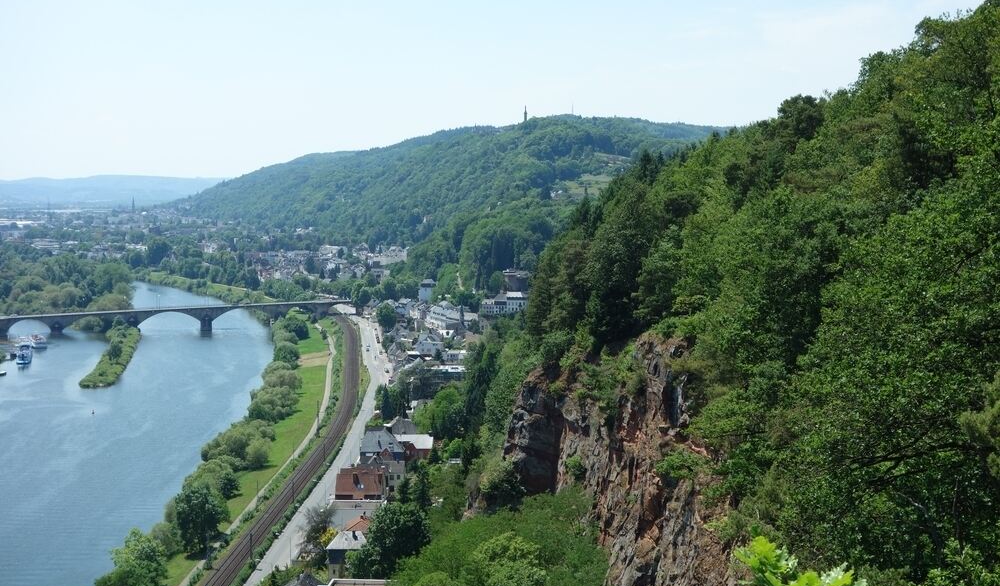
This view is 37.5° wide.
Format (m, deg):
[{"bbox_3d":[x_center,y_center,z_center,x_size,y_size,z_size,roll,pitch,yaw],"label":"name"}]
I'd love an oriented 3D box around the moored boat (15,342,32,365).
[{"bbox_3d":[-272.381,34.986,843.394,8.200,7.500,38.000,-1,4,-16],"label":"moored boat"}]

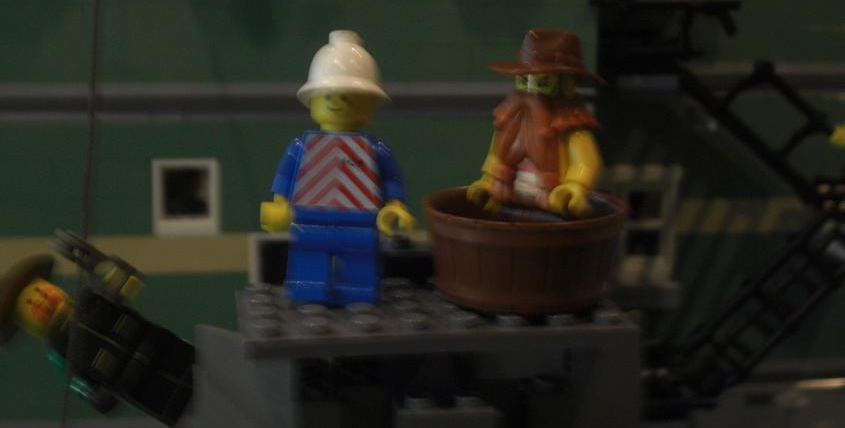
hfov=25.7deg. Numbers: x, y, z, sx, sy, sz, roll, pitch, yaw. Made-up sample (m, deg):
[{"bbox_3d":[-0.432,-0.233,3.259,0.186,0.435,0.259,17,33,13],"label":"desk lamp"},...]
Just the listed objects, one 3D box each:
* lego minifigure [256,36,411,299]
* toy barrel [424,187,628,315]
[{"bbox_3d":[-0.014,-0.008,0.310,0.025,0.045,0.017,1,12,5],"label":"lego minifigure"},{"bbox_3d":[0.017,0.006,0.316,0.034,0.015,0.034,0,12,0],"label":"toy barrel"}]

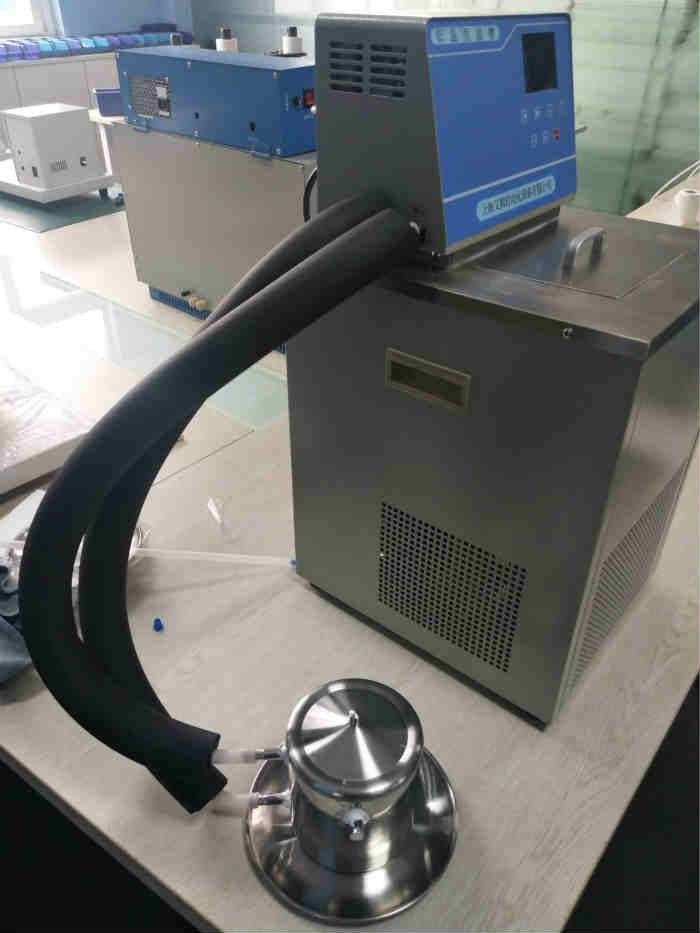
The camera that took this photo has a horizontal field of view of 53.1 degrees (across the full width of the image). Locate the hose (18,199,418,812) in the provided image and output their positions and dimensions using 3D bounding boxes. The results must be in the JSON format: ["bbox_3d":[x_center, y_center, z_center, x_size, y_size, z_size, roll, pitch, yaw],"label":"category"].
[{"bbox_3d":[-0.148,0.027,0.757,0.285,0.563,0.426,24,41,31],"label":"hose"}]

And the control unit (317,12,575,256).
[{"bbox_3d":[0.129,-0.395,0.797,0.172,0.204,0.304,24,40,32],"label":"control unit"}]

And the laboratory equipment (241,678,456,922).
[{"bbox_3d":[0.002,0.306,0.701,0.222,0.167,0.222,0,34,0],"label":"laboratory equipment"}]

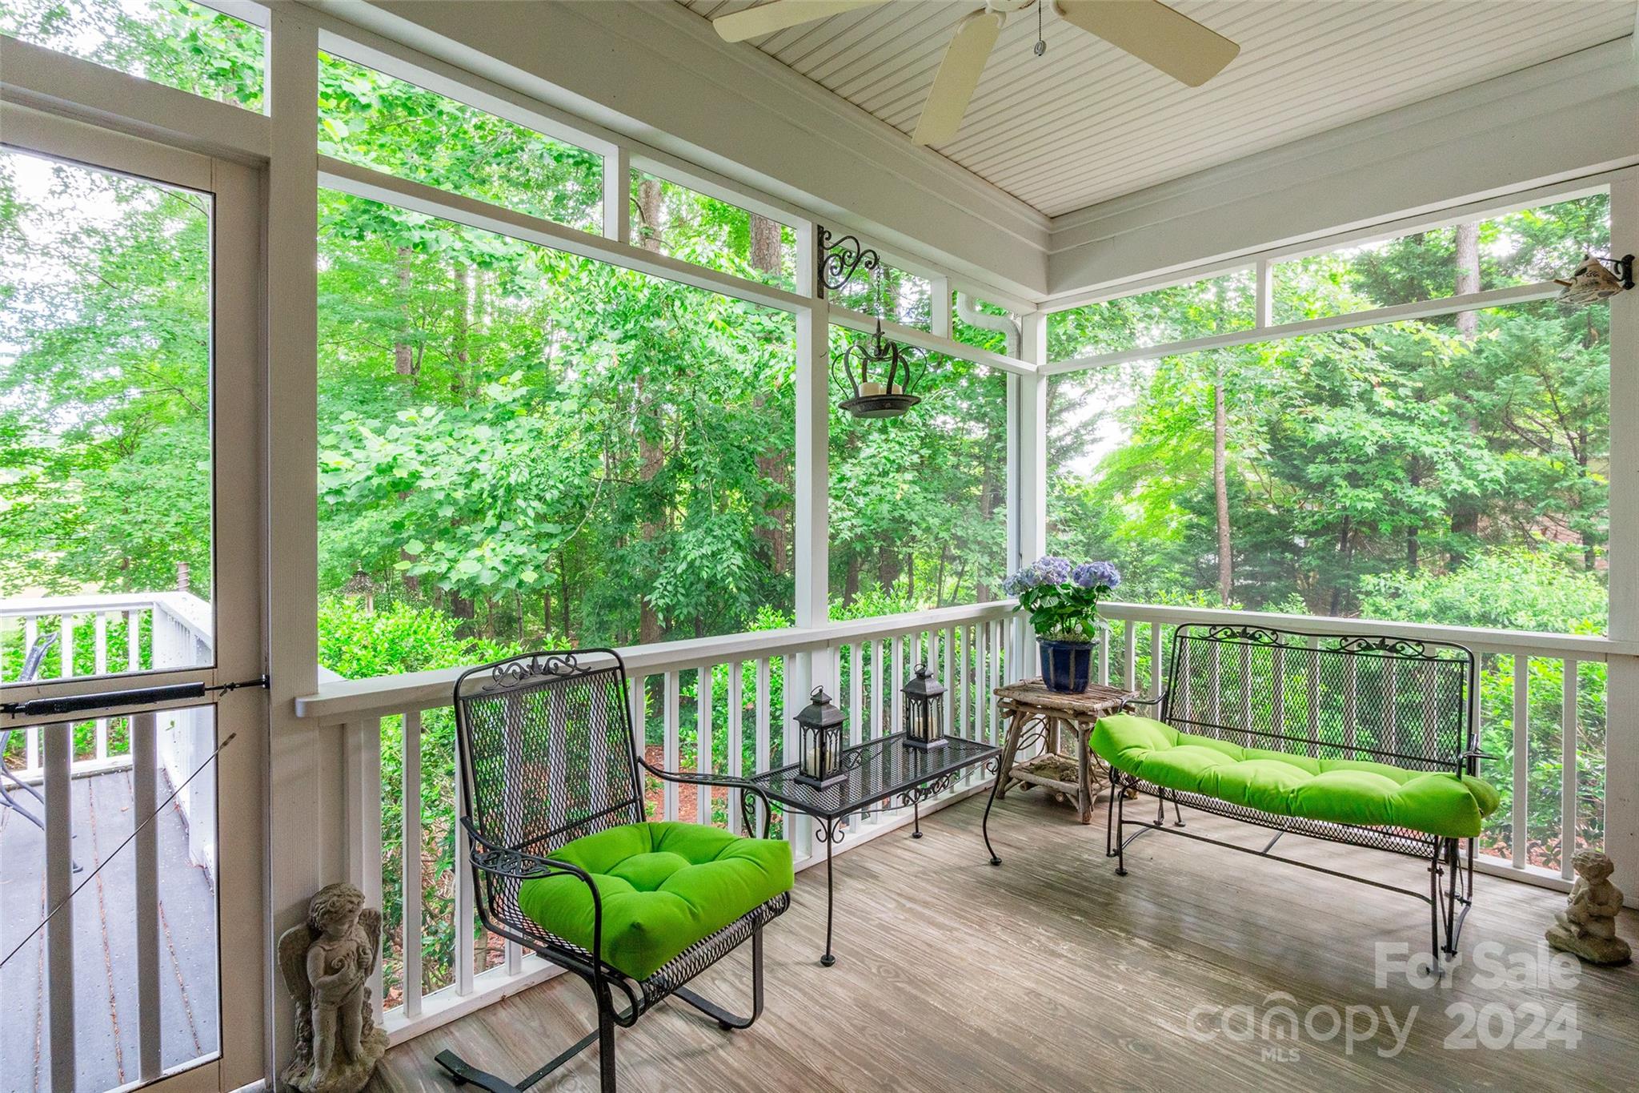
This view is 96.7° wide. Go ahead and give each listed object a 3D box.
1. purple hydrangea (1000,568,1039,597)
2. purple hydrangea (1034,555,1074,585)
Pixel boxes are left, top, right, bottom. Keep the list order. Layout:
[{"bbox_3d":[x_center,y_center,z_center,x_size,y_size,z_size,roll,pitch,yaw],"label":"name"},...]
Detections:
[{"bbox_3d":[0.985,0.176,3.580,0.185,0.138,0.175,0,1,0],"label":"purple hydrangea"},{"bbox_3d":[1.139,0.115,3.540,0.190,0.142,0.180,0,1,0],"label":"purple hydrangea"}]

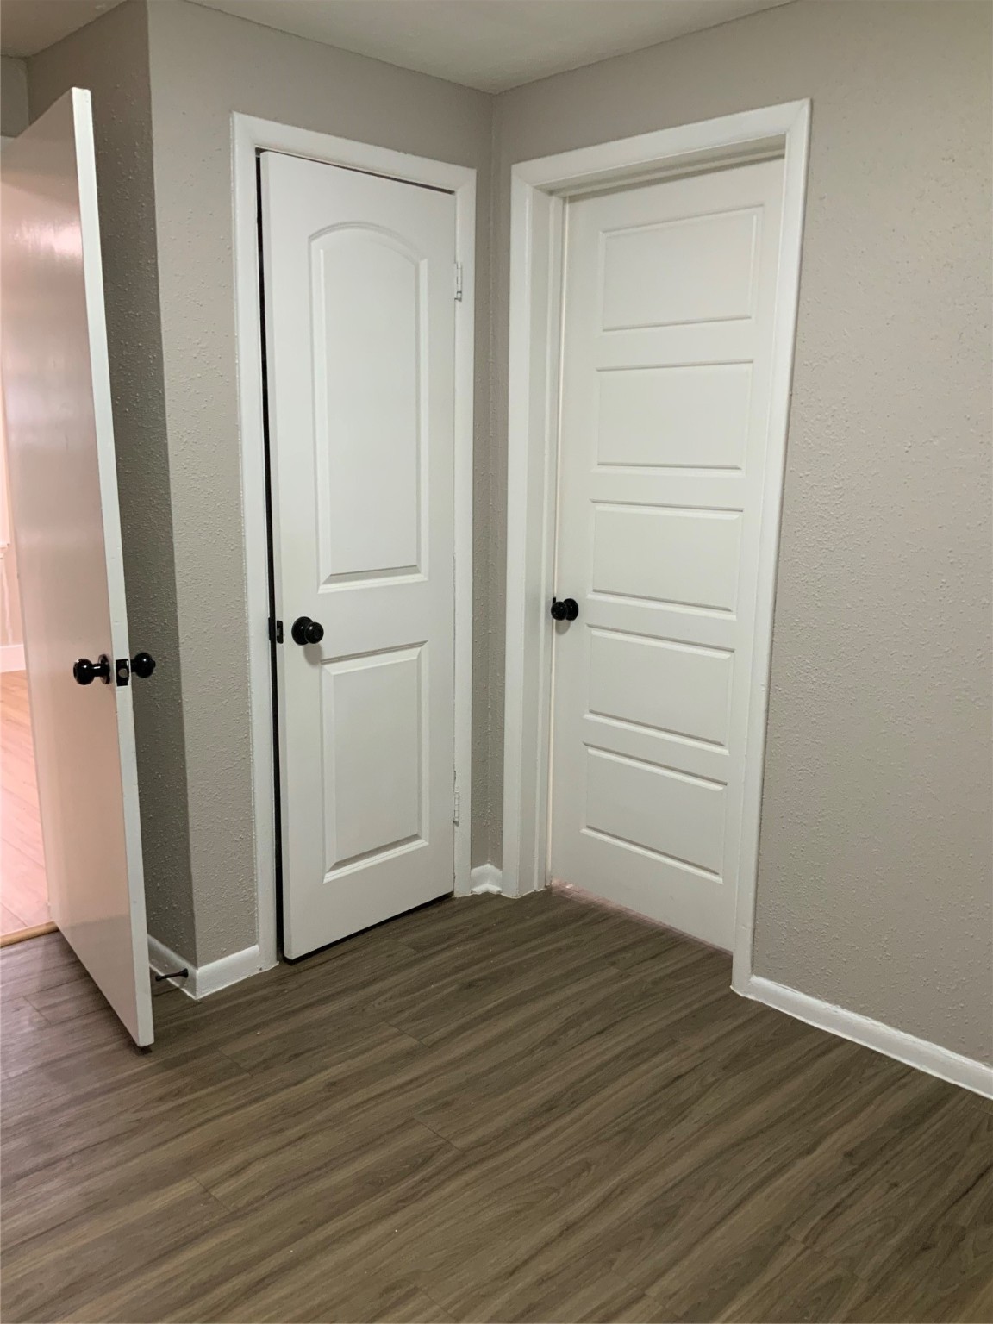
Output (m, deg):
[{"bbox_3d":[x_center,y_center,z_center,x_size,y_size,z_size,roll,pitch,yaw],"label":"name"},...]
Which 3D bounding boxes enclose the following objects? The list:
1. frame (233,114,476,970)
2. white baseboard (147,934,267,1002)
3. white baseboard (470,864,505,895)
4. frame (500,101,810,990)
[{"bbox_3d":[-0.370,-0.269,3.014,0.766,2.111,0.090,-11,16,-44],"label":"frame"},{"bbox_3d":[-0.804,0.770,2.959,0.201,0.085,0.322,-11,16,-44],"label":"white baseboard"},{"bbox_3d":[-0.030,0.677,3.464,0.082,0.083,0.082,-11,16,-44],"label":"white baseboard"},{"bbox_3d":[0.397,-0.260,2.985,0.141,2.123,0.900,-11,16,-44],"label":"frame"}]

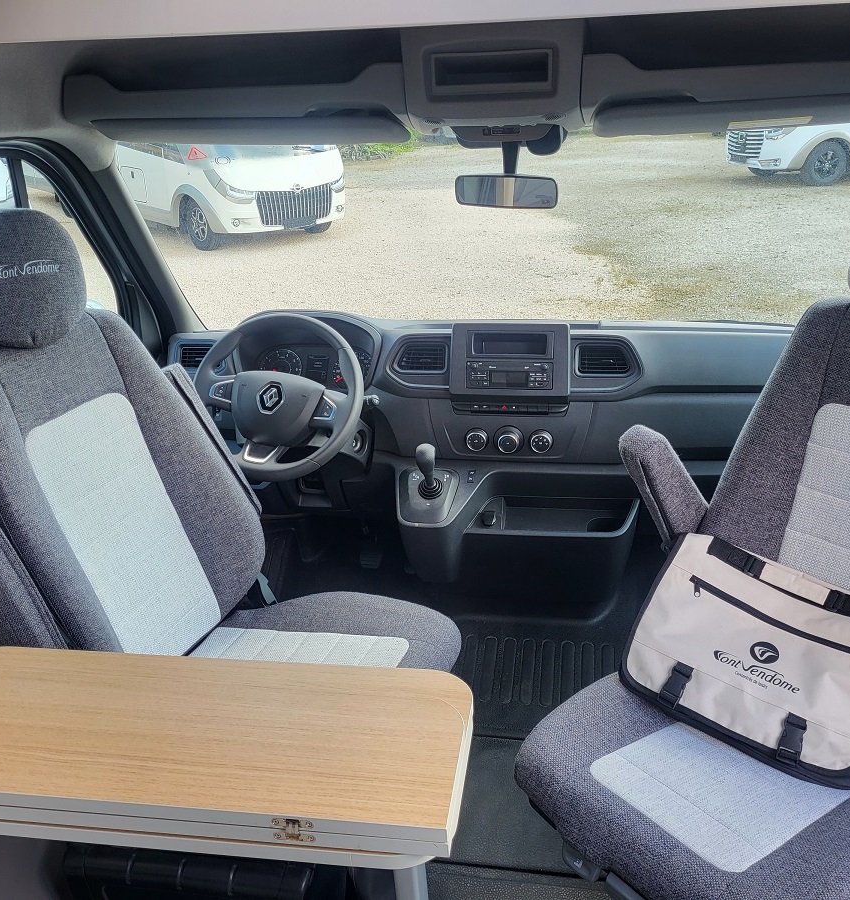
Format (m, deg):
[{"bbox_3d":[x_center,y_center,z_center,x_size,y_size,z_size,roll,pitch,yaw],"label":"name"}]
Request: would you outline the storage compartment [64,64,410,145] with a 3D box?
[{"bbox_3d":[-0.306,-0.624,1.629,0.595,0.130,0.260,1,22,9],"label":"storage compartment"}]

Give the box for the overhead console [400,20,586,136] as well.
[{"bbox_3d":[0.117,-0.635,1.546,0.295,0.185,0.240,1,22,9],"label":"overhead console"}]

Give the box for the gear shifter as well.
[{"bbox_3d":[0.006,0.039,2.077,0.062,0.150,0.090,1,22,9],"label":"gear shifter"}]

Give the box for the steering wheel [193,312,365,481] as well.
[{"bbox_3d":[-0.320,-0.113,1.988,0.385,0.380,0.110,1,-9,9],"label":"steering wheel"}]

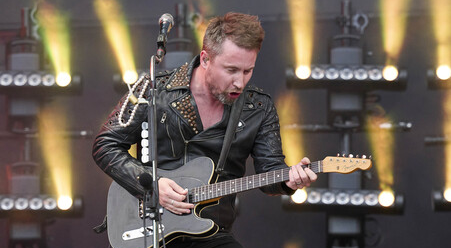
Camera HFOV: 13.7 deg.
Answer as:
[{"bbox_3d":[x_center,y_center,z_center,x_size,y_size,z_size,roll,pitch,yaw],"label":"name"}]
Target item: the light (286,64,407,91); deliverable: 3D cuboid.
[{"bbox_3d":[0.533,-0.205,8.250,0.530,0.105,0.115,1,-18,3],"label":"light"}]

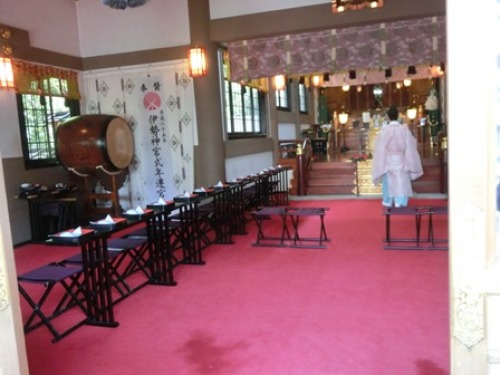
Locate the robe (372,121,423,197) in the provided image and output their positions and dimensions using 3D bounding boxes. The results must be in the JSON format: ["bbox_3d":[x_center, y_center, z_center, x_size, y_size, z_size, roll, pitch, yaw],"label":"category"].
[{"bbox_3d":[2.497,-0.491,7.407,0.790,1.250,0.480,-1,7,17],"label":"robe"}]

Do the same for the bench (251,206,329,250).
[{"bbox_3d":[0.504,0.486,5.335,0.890,0.410,0.370,-1,7,22],"label":"bench"}]

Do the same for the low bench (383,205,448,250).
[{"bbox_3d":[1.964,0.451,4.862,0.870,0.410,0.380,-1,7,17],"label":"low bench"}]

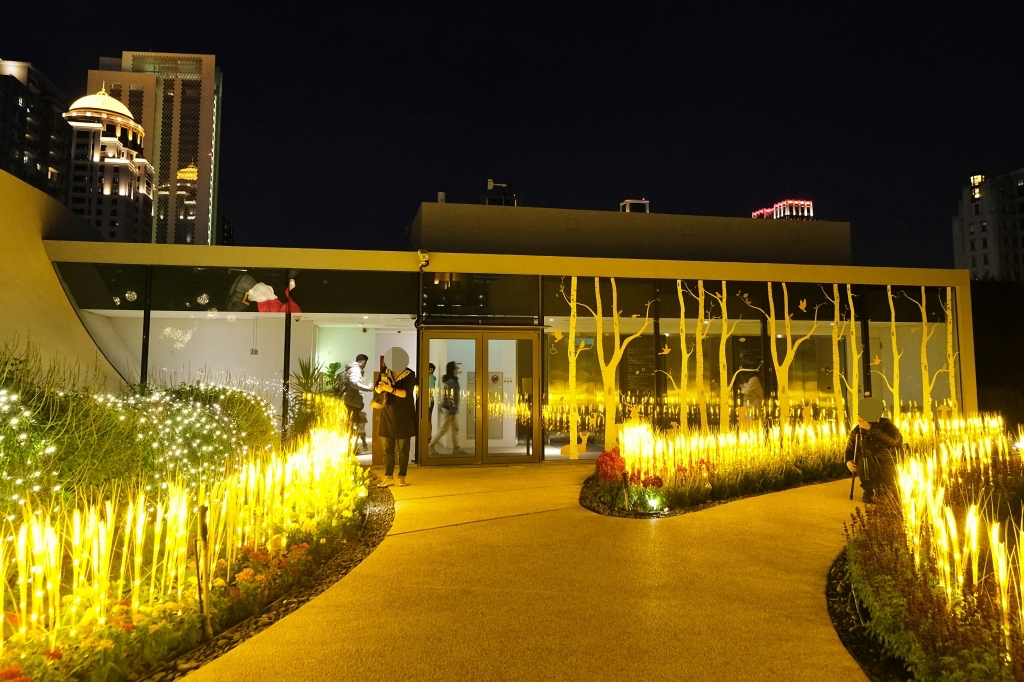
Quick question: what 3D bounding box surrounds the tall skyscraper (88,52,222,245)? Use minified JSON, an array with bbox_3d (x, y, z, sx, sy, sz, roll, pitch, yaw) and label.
[{"bbox_3d":[-141.491,-35.200,236.573,44.000,163.862,19.000,0,-5,-5],"label":"tall skyscraper"}]

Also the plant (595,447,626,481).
[{"bbox_3d":[1.072,1.334,6.500,0.350,0.390,0.350,0,-5,0],"label":"plant"}]

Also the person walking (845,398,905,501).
[{"bbox_3d":[3.774,1.115,6.224,0.460,1.055,0.560,4,-6,-42],"label":"person walking"}]

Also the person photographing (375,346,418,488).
[{"bbox_3d":[-1.379,0.897,7.131,0.480,1.630,0.420,-1,-5,14],"label":"person photographing"}]

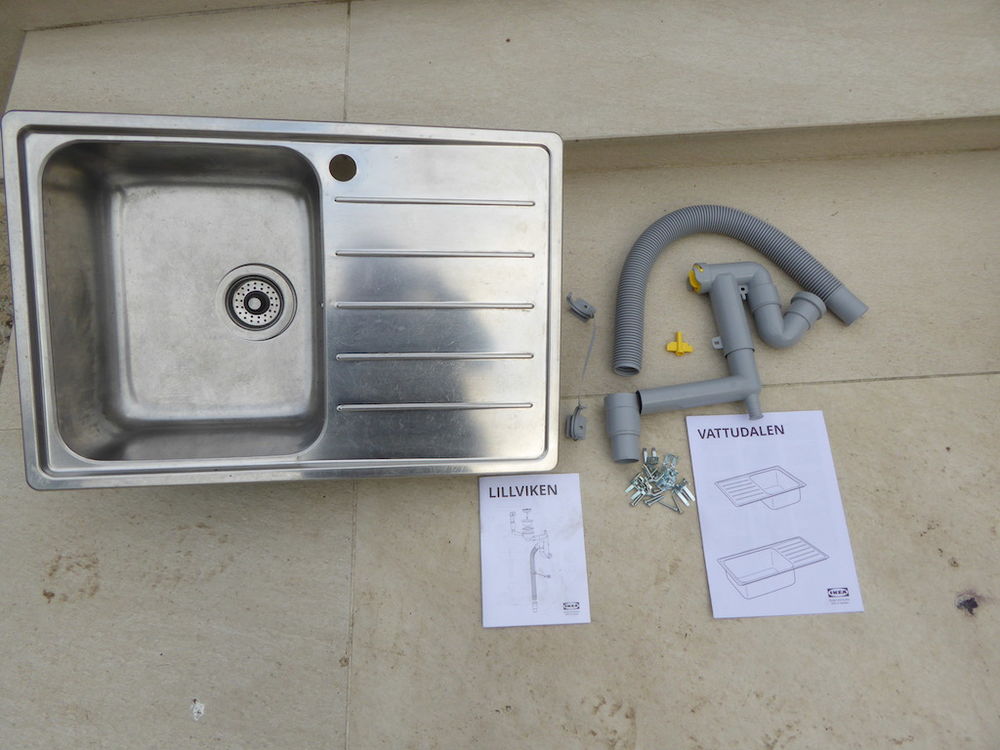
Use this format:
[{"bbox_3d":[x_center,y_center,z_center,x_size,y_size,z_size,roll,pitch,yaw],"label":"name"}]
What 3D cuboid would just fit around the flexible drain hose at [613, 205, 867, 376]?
[{"bbox_3d":[0.355,-0.164,1.133,0.430,0.047,0.272,-13,70,-4],"label":"flexible drain hose"}]

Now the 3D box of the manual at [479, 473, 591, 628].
[{"bbox_3d":[0.048,0.250,1.004,0.148,0.005,0.210,-2,69,-1],"label":"manual"}]

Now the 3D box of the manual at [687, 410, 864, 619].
[{"bbox_3d":[0.399,0.198,1.022,0.210,0.005,0.297,-2,69,0],"label":"manual"}]

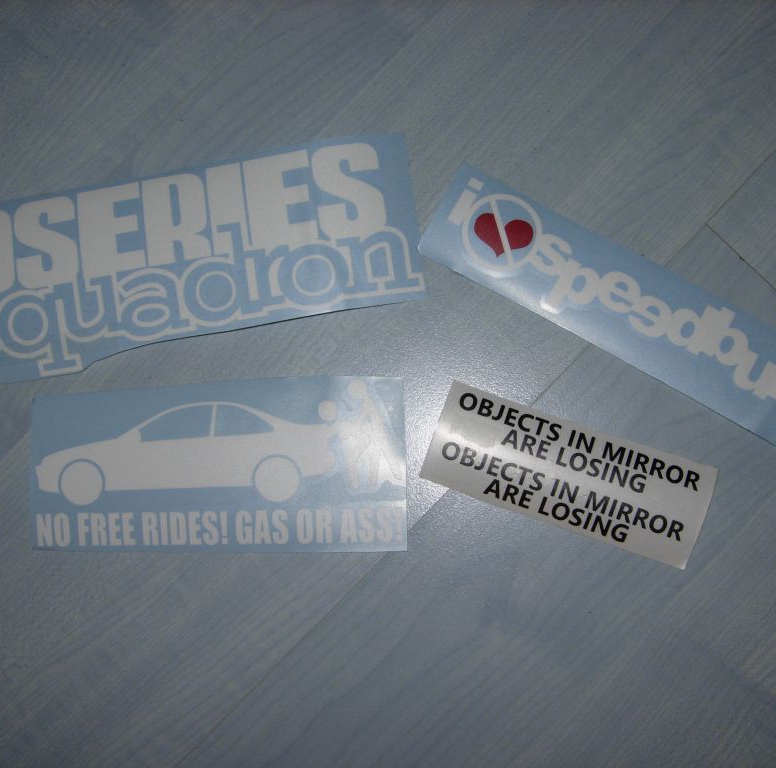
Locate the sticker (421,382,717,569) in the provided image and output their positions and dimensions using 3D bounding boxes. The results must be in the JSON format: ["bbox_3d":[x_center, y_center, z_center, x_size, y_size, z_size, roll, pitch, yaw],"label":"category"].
[{"bbox_3d":[0.071,0.035,0.419,0.110,0.002,0.041,19,87,5],"label":"sticker"}]

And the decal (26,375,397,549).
[{"bbox_3d":[-0.069,0.034,0.428,0.152,0.002,0.069,-2,86,4],"label":"decal"}]

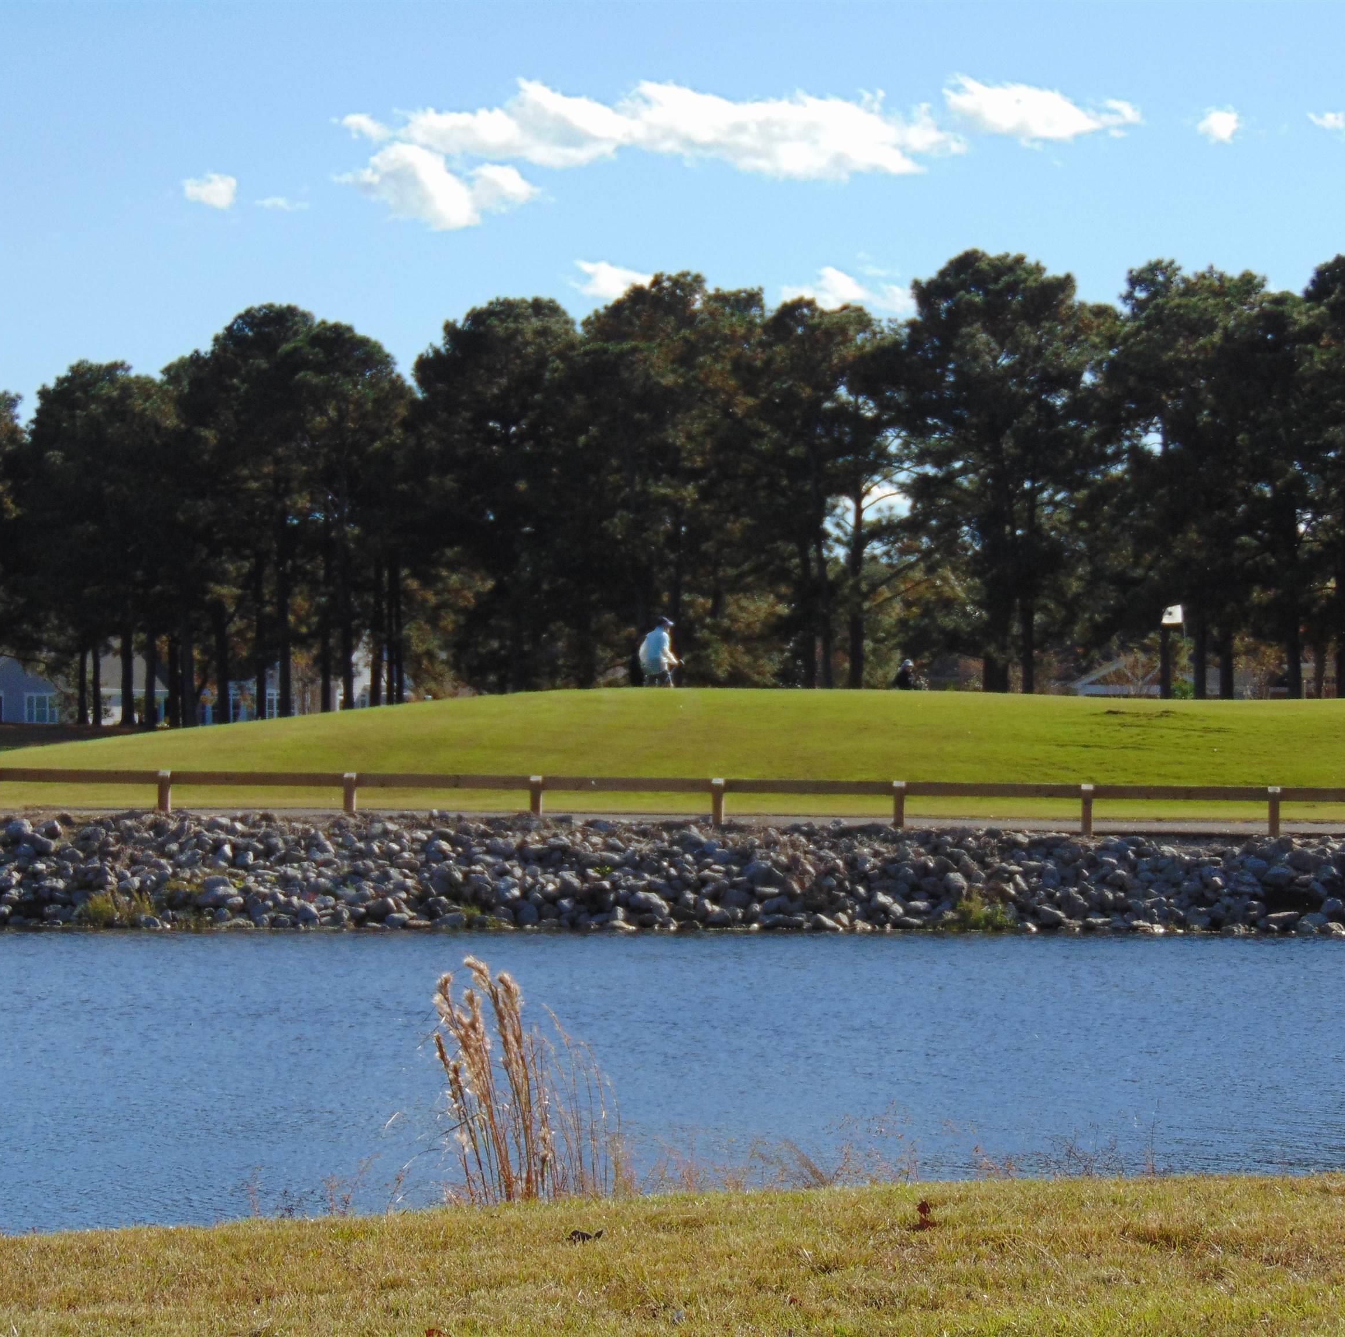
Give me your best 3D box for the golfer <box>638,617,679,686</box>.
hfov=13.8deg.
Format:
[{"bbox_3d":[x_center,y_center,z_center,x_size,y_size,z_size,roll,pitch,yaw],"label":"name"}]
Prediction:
[{"bbox_3d":[-0.242,-0.035,92.000,0.600,1.640,0.570,0,0,-42],"label":"golfer"}]

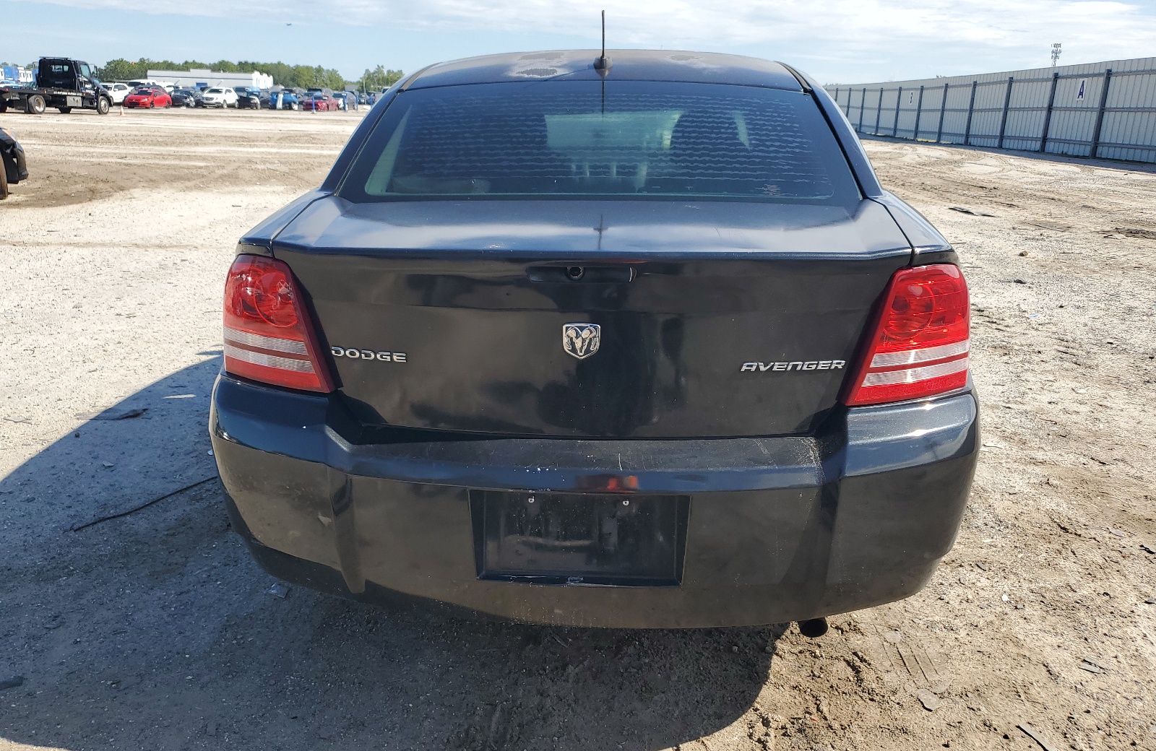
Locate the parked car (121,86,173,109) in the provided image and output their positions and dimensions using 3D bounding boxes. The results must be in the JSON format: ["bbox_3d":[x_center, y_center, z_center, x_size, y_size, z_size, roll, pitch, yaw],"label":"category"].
[{"bbox_3d":[-34.050,-21.881,68.700,1.790,1.400,4.500,-1,18,-3],"label":"parked car"}]

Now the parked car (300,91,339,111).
[{"bbox_3d":[-20.476,-21.786,69.193,1.810,1.430,4.650,0,18,0],"label":"parked car"}]

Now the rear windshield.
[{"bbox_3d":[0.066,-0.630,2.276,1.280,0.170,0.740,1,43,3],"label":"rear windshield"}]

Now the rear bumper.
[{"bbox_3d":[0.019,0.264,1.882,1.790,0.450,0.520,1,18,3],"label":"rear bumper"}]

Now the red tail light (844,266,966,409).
[{"bbox_3d":[0.694,-0.102,1.832,0.310,0.290,0.290,1,18,3],"label":"red tail light"}]

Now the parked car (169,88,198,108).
[{"bbox_3d":[-32.690,-22.954,72.000,1.800,1.460,4.650,-5,19,-17],"label":"parked car"}]

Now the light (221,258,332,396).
[{"bbox_3d":[-0.658,-0.132,1.900,0.310,0.290,0.290,1,18,3],"label":"light"}]

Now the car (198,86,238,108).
[{"bbox_3d":[-29.265,-22.713,71.013,1.810,1.660,4.400,0,18,0],"label":"car"}]

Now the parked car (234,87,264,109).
[{"bbox_3d":[-25.746,-21.707,68.000,1.820,1.570,4.600,-5,19,-15],"label":"parked car"}]

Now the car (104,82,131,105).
[{"bbox_3d":[-38.724,-23.453,72.500,1.900,1.770,4.800,-2,18,-7],"label":"car"}]

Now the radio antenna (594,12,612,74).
[{"bbox_3d":[0.080,-1.037,2.692,0.055,0.170,0.110,1,18,3],"label":"radio antenna"}]

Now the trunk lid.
[{"bbox_3d":[0.024,-0.161,1.972,1.360,0.430,0.580,1,18,3],"label":"trunk lid"}]

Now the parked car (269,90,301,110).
[{"bbox_3d":[-22.783,-21.428,67.500,1.830,1.480,4.650,-4,18,-14],"label":"parked car"}]

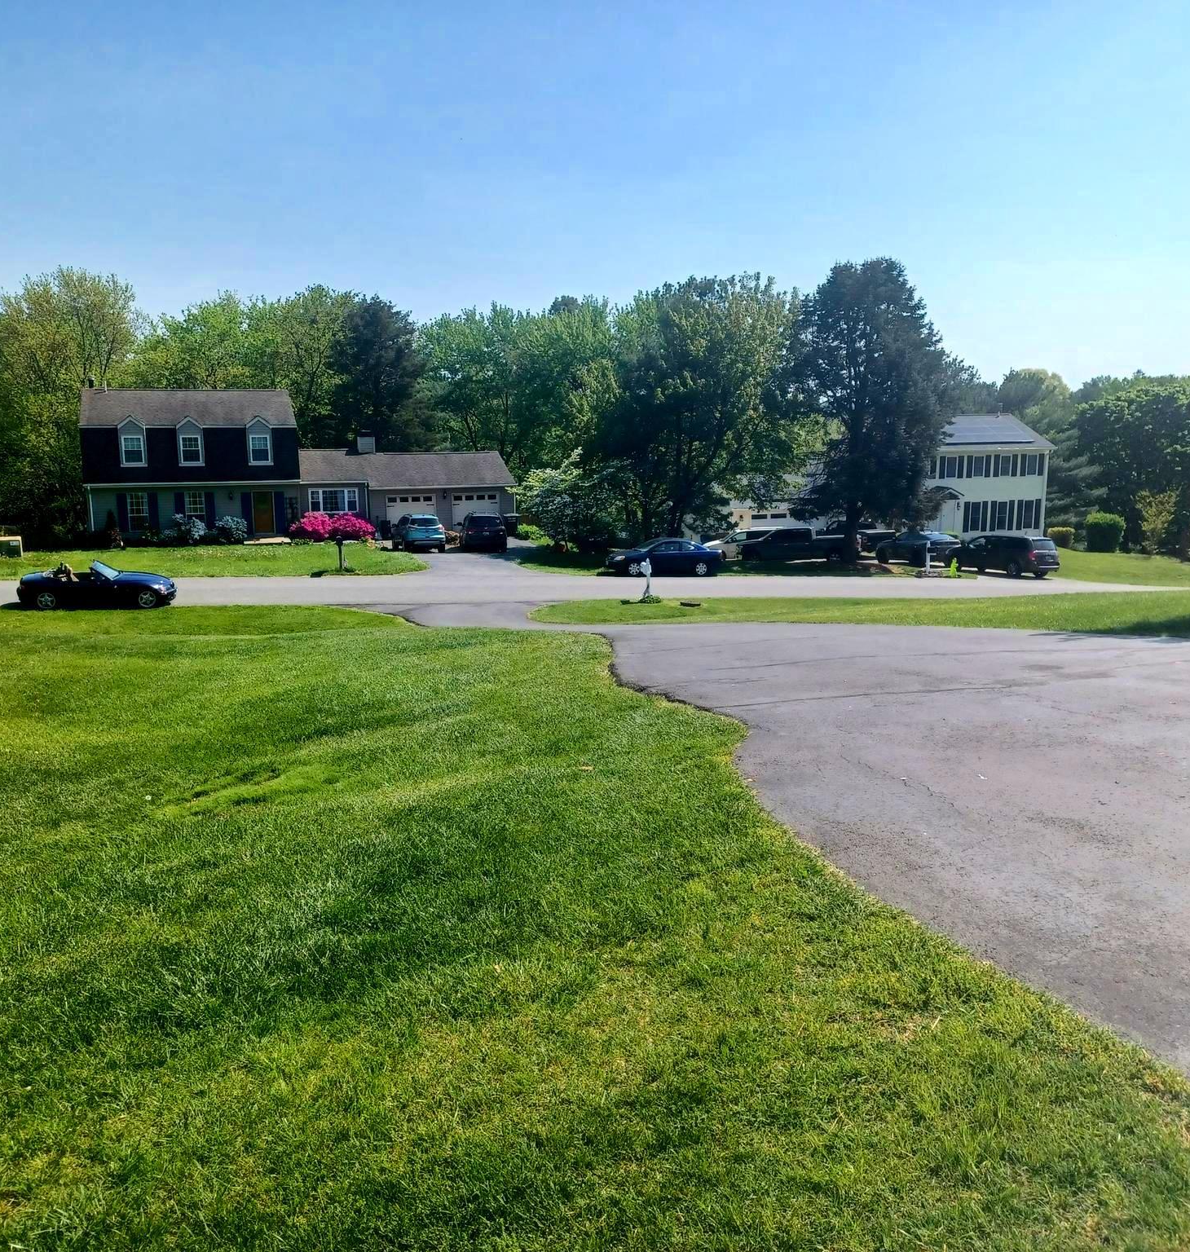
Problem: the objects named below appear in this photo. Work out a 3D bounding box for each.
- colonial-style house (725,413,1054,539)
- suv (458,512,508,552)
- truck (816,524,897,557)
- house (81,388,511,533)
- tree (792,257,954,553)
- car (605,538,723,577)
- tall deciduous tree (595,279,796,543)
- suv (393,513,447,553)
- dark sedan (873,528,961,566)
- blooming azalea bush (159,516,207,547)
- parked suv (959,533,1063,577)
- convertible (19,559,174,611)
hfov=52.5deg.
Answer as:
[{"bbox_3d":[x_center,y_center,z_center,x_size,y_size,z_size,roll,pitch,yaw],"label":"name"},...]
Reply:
[{"bbox_3d":[15.399,-8.587,70.778,21.595,7.400,8.600,-4,12,-22],"label":"colonial-style house"},{"bbox_3d":[-5.241,-4.583,55.457,1.920,1.740,4.700,-2,11,-9],"label":"suv"},{"bbox_3d":[13.134,-4.462,61.454,2.000,1.900,5.700,-3,9,-15],"label":"truck"},{"bbox_3d":[-15.378,-8.665,63.364,20.980,7.300,8.600,-4,12,-19],"label":"house"},{"bbox_3d":[12.557,-9.512,54.495,7.487,13.615,7.300,-3,12,-15],"label":"tree"},{"bbox_3d":[2.781,-2.832,48.030,4.600,1.420,1.750,0,11,0],"label":"car"},{"bbox_3d":[4.406,-9.176,53.733,9.220,12.514,9.000,0,11,0],"label":"tall deciduous tree"},{"bbox_3d":[-7.894,-4.181,53.864,1.860,1.680,4.550,-4,11,-16],"label":"suv"},{"bbox_3d":[15.287,-3.704,57.176,1.880,1.470,4.900,-4,9,-17],"label":"dark sedan"},{"bbox_3d":[-19.587,-4.599,57.474,2.301,1.434,1.800,-4,12,-19],"label":"blooming azalea bush"},{"bbox_3d":[18.431,-3.292,54.352,1.950,1.720,5.000,-7,13,-32],"label":"parked suv"},{"bbox_3d":[-12.959,-1.114,31.505,4.020,1.240,1.700,-1,11,-14],"label":"convertible"}]

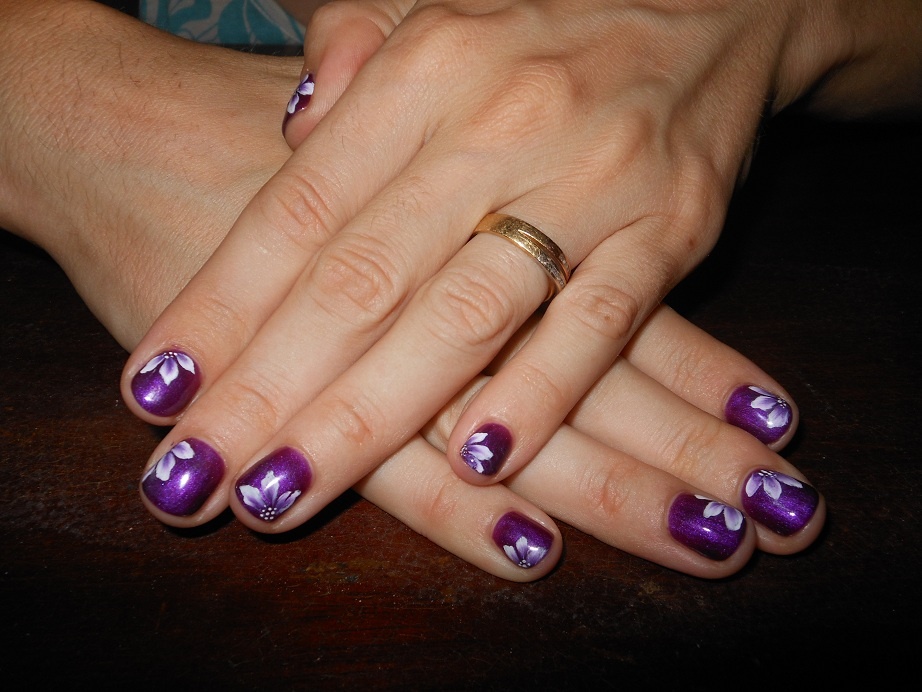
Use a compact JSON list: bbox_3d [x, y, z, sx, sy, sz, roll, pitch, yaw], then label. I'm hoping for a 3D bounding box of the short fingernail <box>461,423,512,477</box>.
[{"bbox_3d":[0.005,0.019,0.120,0.007,0.003,0.009,36,78,9],"label":"short fingernail"}]

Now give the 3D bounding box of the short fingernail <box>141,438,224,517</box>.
[{"bbox_3d":[-0.051,0.025,0.124,0.010,0.003,0.013,43,67,3],"label":"short fingernail"}]

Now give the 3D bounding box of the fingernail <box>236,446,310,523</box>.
[{"bbox_3d":[-0.035,0.026,0.124,0.013,0.003,0.009,-37,84,-17],"label":"fingernail"}]

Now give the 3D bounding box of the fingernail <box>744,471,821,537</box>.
[{"bbox_3d":[0.060,0.030,0.125,0.013,0.003,0.010,33,86,40],"label":"fingernail"}]

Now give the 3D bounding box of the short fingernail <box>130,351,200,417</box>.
[{"bbox_3d":[-0.060,0.008,0.136,0.010,0.003,0.013,40,63,-14],"label":"short fingernail"}]

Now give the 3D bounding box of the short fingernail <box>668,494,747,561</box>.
[{"bbox_3d":[0.045,0.034,0.122,0.012,0.003,0.009,26,81,31],"label":"short fingernail"}]

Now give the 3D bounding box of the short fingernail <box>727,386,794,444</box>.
[{"bbox_3d":[0.063,0.015,0.140,0.013,0.003,0.009,33,92,36],"label":"short fingernail"}]

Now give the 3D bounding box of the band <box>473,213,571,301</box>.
[{"bbox_3d":[0.011,-0.017,0.127,0.020,0.020,0.005,36,80,0],"label":"band"}]

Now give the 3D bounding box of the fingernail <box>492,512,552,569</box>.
[{"bbox_3d":[0.011,0.035,0.120,0.011,0.003,0.007,25,74,24],"label":"fingernail"}]

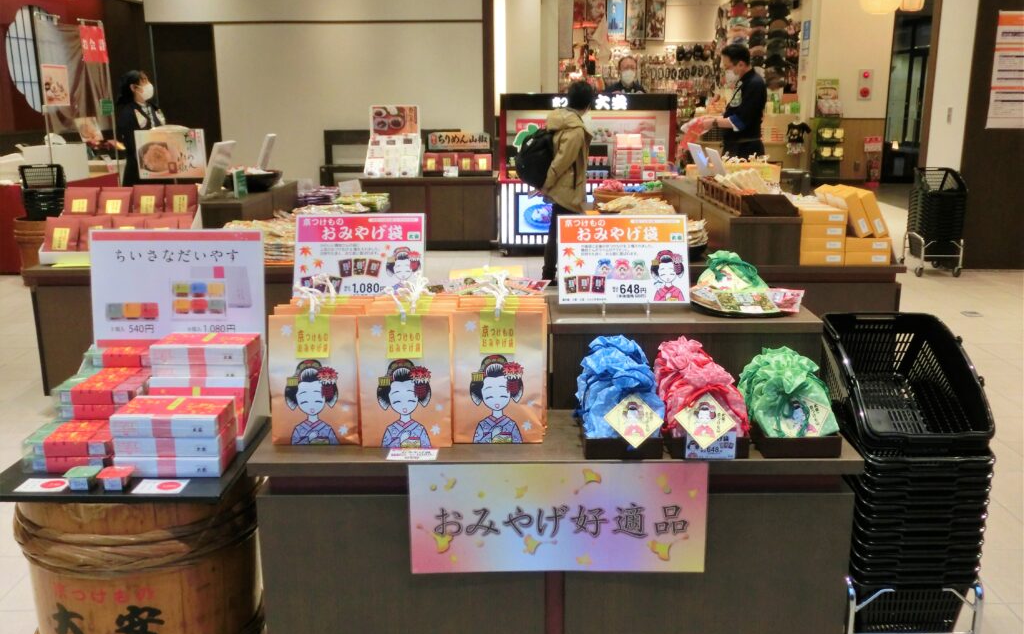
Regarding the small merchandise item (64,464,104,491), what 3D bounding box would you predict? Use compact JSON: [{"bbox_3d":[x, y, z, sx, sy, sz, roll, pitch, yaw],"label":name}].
[{"bbox_3d":[-0.753,0.283,1.555,0.047,0.026,0.046,0,14,0],"label":"small merchandise item"}]

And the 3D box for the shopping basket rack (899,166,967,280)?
[{"bbox_3d":[3.397,-0.763,7.118,0.320,0.822,0.450,2,14,8],"label":"shopping basket rack"}]

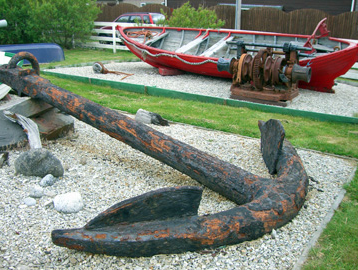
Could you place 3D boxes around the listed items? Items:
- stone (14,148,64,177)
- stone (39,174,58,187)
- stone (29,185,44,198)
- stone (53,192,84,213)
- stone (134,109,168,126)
[{"bbox_3d":[-1.422,0.285,4.044,0.476,0.252,0.343,-7,19,-20],"label":"stone"},{"bbox_3d":[-1.244,0.436,3.753,0.137,0.118,0.116,-6,19,-19],"label":"stone"},{"bbox_3d":[-1.270,0.509,3.532,0.120,0.113,0.102,-7,19,-21],"label":"stone"},{"bbox_3d":[-0.920,0.566,3.304,0.241,0.146,0.193,-5,18,-17],"label":"stone"},{"bbox_3d":[-0.386,-0.253,5.767,0.500,0.231,0.250,6,18,17],"label":"stone"}]

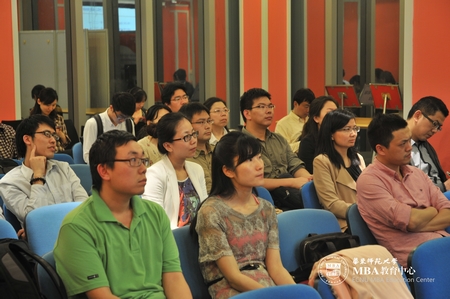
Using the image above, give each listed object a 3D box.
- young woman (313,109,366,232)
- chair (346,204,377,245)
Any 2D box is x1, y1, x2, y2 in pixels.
[{"bbox_3d":[0.767,0.402,5.756,0.470,1.218,0.780,-6,9,-37],"label":"young woman"},{"bbox_3d":[0.939,0.694,5.048,0.500,0.820,0.560,-5,9,-33],"label":"chair"}]

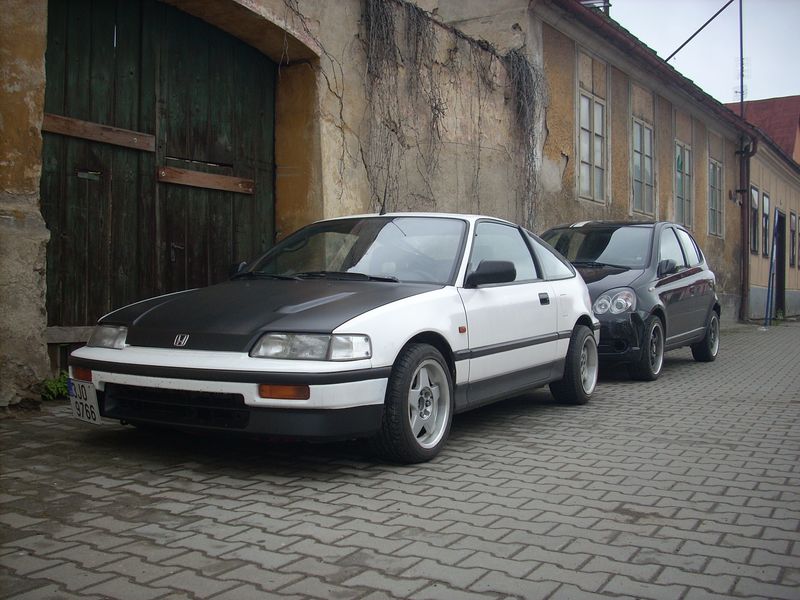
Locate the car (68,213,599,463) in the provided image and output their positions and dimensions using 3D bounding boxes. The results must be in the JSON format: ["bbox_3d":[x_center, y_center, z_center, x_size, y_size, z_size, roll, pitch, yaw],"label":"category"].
[{"bbox_3d":[-0.027,0.098,5.218,1.680,1.255,3.755,1,1,30],"label":"car"}]

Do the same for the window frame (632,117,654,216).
[{"bbox_3d":[4.228,-2.280,14.853,0.120,1.628,1.036,0,-1,35],"label":"window frame"}]

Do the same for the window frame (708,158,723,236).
[{"bbox_3d":[6.868,-2.199,18.591,0.120,1.628,1.036,0,-1,35],"label":"window frame"}]

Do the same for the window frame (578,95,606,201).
[{"bbox_3d":[2.950,-2.320,13.044,0.120,1.628,1.036,0,-1,35],"label":"window frame"}]

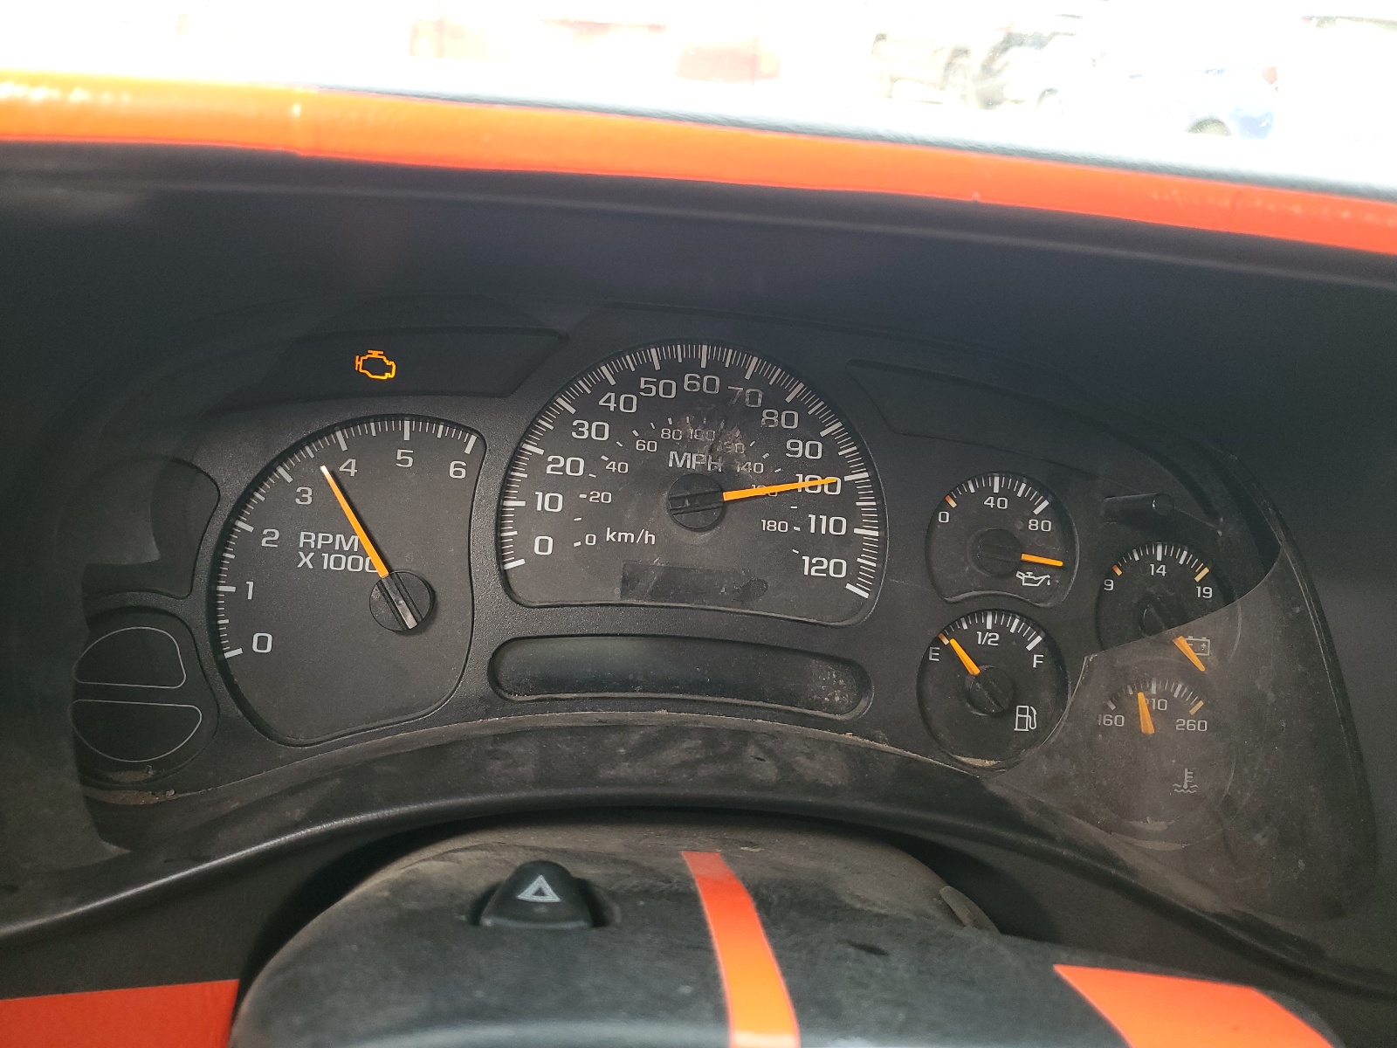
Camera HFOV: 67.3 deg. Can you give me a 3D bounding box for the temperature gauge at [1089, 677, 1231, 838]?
[{"bbox_3d":[0.131,0.067,0.303,0.044,0.045,0.011,5,-4,-9],"label":"temperature gauge"}]

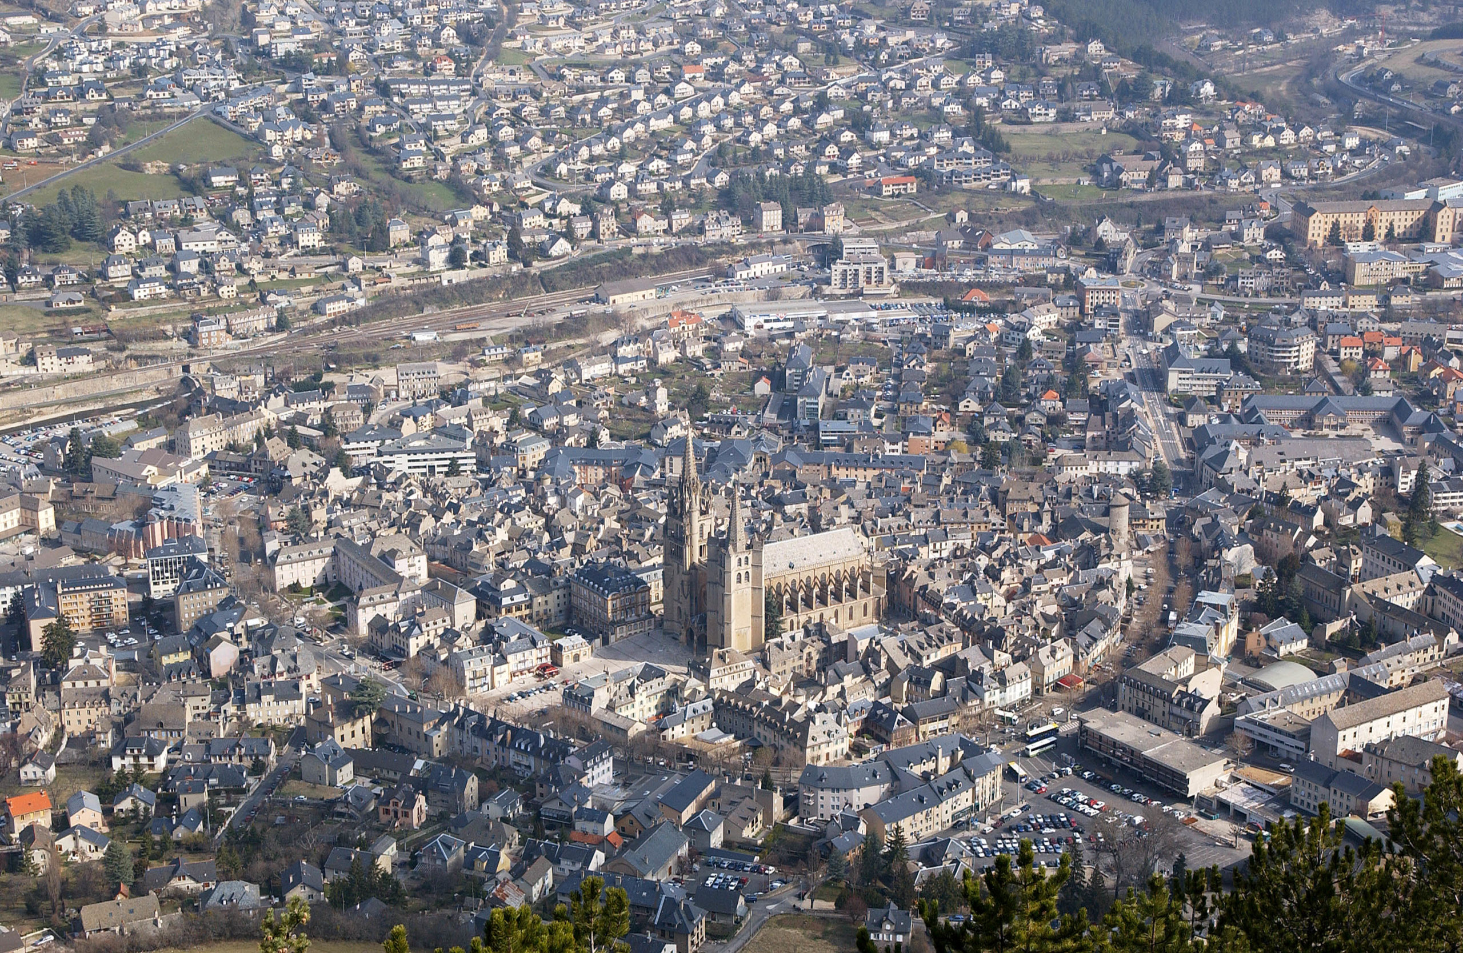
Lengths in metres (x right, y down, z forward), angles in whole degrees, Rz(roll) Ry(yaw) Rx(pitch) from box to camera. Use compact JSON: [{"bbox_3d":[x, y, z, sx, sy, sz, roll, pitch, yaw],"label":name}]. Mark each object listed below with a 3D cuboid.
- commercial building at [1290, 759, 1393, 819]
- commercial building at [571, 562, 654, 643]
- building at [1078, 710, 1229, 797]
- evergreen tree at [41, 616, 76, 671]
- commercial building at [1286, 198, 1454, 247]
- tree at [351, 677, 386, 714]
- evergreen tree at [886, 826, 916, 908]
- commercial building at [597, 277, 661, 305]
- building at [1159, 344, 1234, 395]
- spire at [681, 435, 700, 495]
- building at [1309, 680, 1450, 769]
[{"bbox_3d":[192.500,98.870,801.110,10.800,14.400,32.000,-14,24,-36],"label":"commercial building"},{"bbox_3d":[-44.200,45.080,949.490,19.300,22.500,27.000,-15,24,-37],"label":"commercial building"},{"bbox_3d":[130.520,86.770,798.740,17.670,10.500,51.230,-13,23,-34],"label":"building"},{"bbox_3d":[-241.720,59.740,909.520,12.200,20.800,12.200,0,19,0],"label":"evergreen tree"},{"bbox_3d":[385.670,-153.760,1526.650,90.000,22.700,30.000,-2,19,-7],"label":"commercial building"},{"bbox_3d":[-123.100,76.730,859.290,12.200,19.390,12.200,0,19,0],"label":"tree"},{"bbox_3d":[46.600,106.760,698.950,8.300,23.750,8.300,0,19,0],"label":"evergreen tree"},{"bbox_3d":[-58.520,-103.990,1415.400,30.500,10.200,15.500,-11,22,-30],"label":"commercial building"},{"bbox_3d":[218.000,-50.420,1201.680,31.000,15.000,34.000,1,19,4],"label":"building"},{"bbox_3d":[-14.400,-4.780,894.920,7.000,24.160,7.000,0,19,0],"label":"spire"},{"bbox_3d":[207.510,78.330,813.480,49.500,17.600,12.300,-11,22,-30],"label":"building"}]

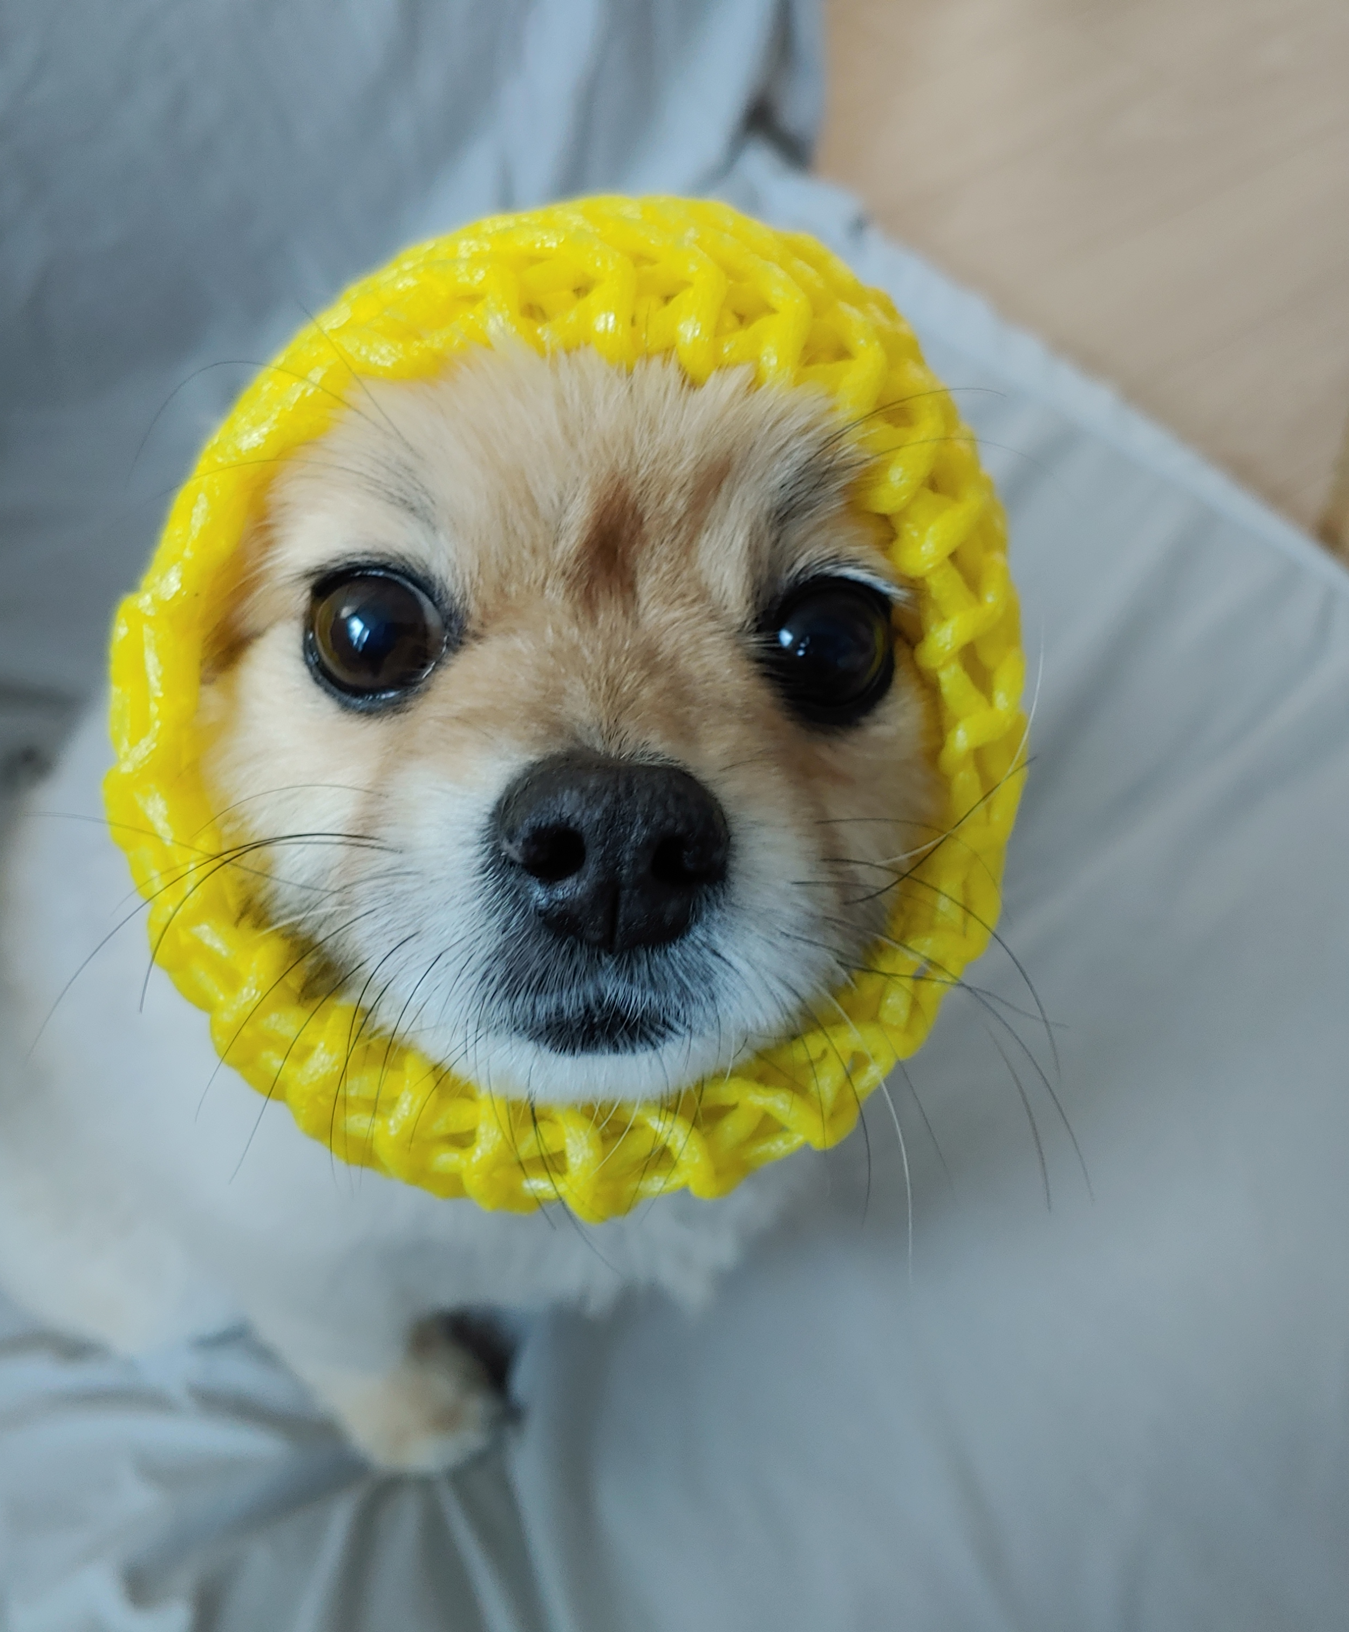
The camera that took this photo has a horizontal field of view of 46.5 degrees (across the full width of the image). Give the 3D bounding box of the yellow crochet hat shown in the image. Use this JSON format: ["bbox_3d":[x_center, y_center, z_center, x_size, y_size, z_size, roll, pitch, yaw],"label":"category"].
[{"bbox_3d":[-0.016,-0.018,0.242,0.135,0.148,0.100,1,6,-3],"label":"yellow crochet hat"}]

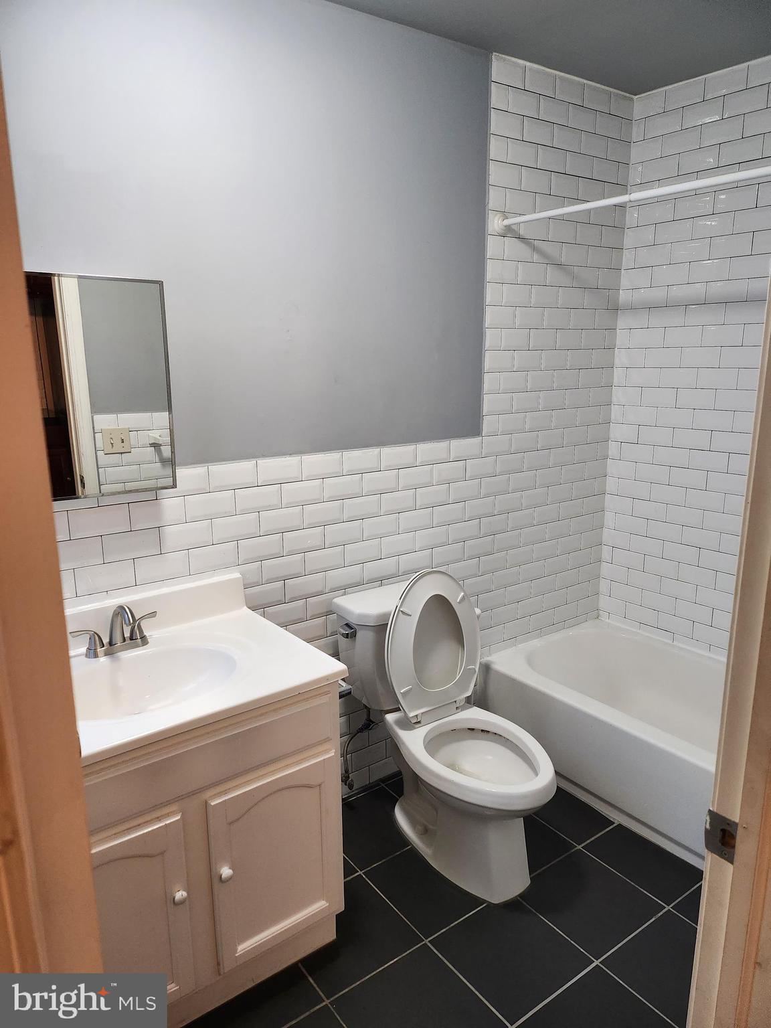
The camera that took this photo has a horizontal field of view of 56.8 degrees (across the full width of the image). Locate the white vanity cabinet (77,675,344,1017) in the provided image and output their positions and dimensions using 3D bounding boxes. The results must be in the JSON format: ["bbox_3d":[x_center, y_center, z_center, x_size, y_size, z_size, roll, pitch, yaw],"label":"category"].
[{"bbox_3d":[-0.564,0.768,1.783,0.747,0.795,0.566,-10,16,-35],"label":"white vanity cabinet"}]

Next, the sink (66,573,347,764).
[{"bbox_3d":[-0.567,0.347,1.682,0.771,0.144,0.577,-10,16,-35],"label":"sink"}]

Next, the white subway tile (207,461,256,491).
[{"bbox_3d":[-0.438,-0.108,2.046,0.147,0.074,0.010,-10,16,-35],"label":"white subway tile"}]

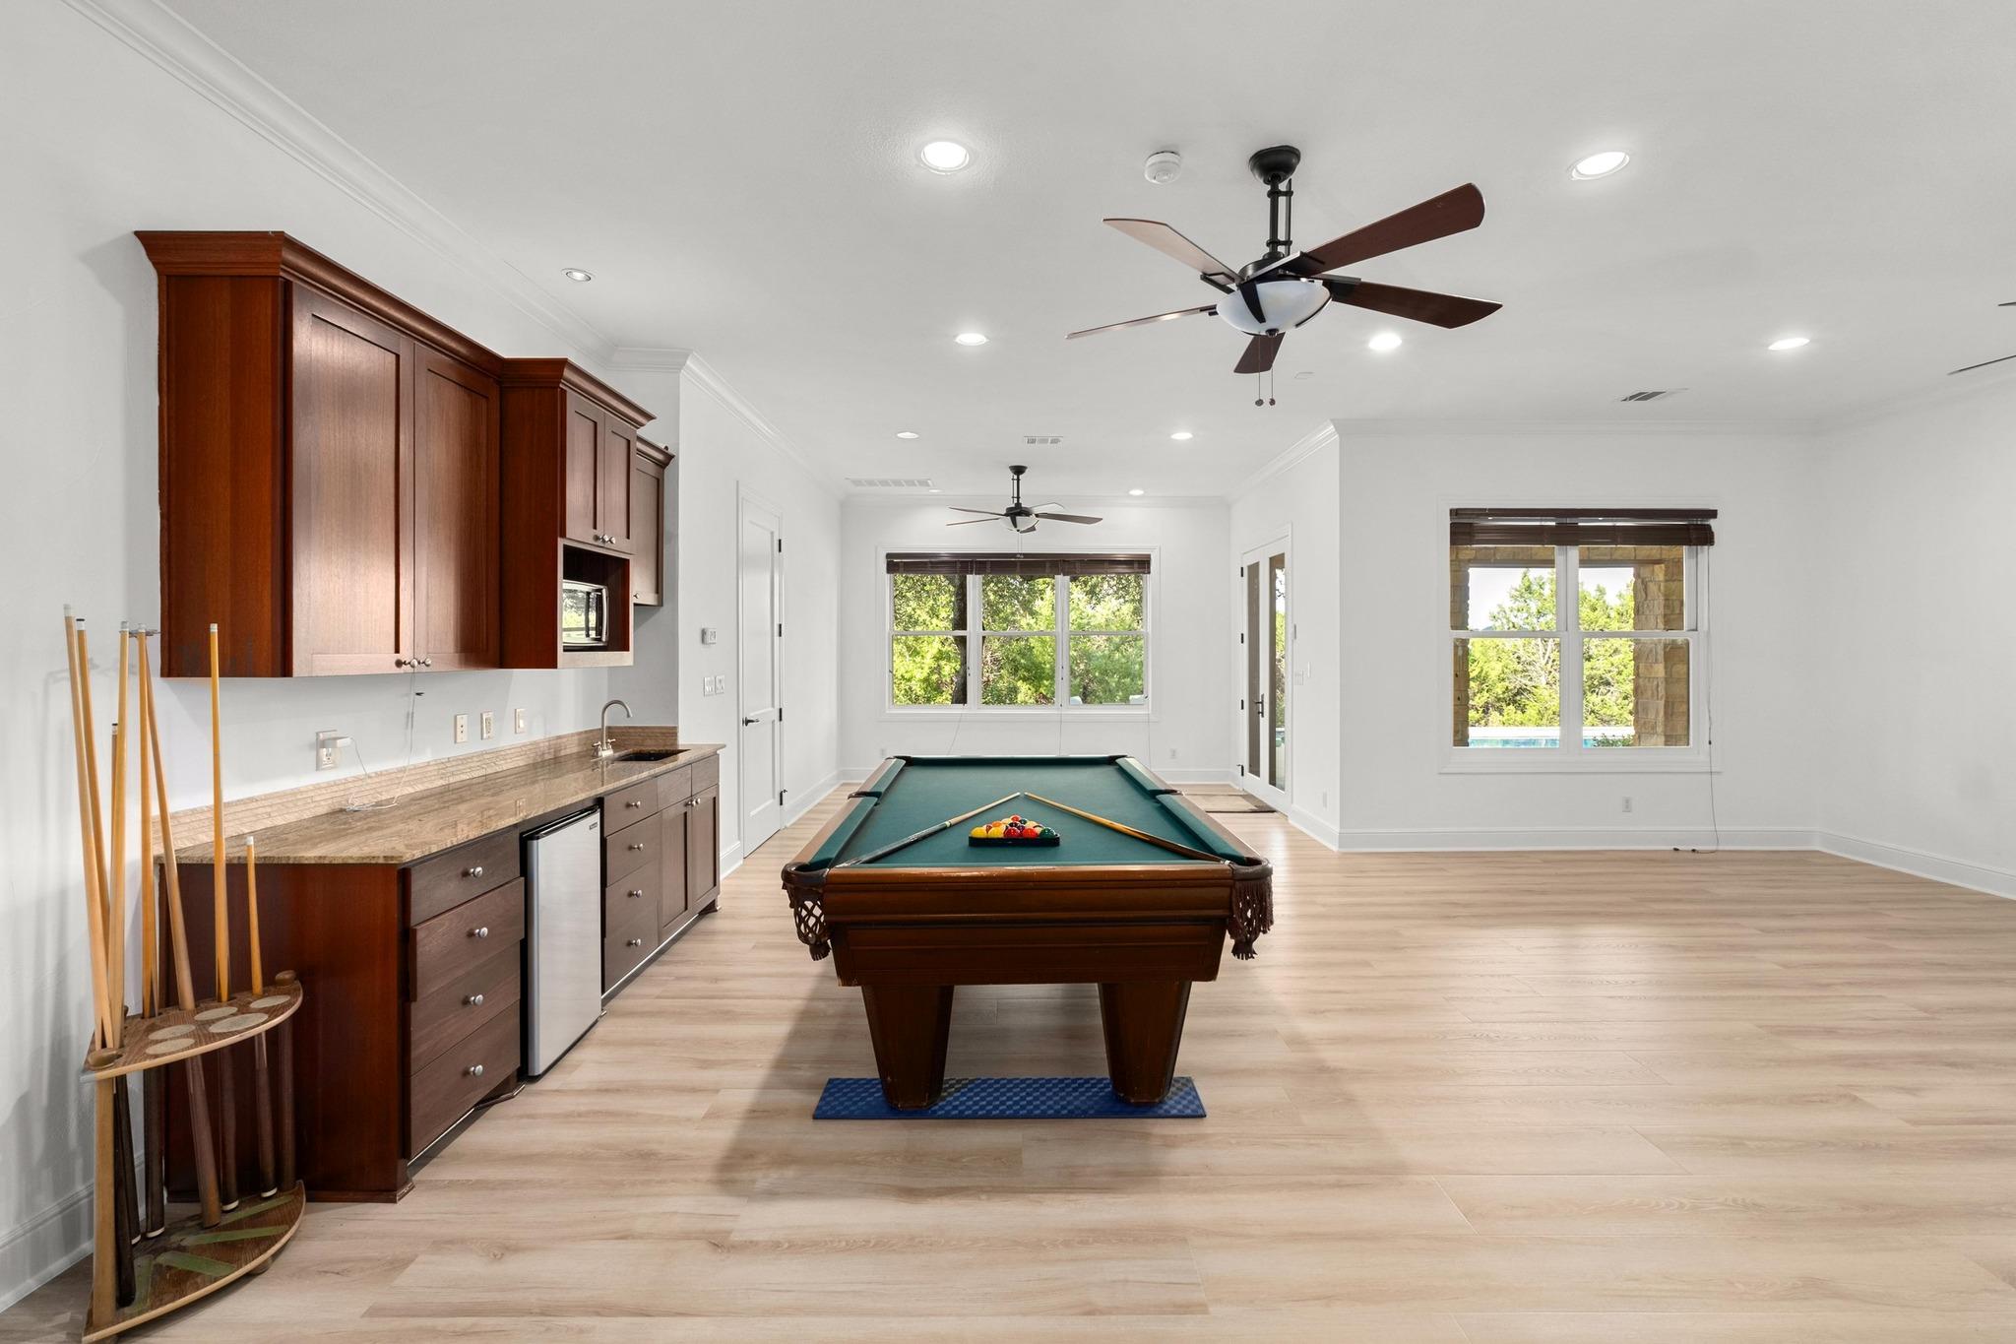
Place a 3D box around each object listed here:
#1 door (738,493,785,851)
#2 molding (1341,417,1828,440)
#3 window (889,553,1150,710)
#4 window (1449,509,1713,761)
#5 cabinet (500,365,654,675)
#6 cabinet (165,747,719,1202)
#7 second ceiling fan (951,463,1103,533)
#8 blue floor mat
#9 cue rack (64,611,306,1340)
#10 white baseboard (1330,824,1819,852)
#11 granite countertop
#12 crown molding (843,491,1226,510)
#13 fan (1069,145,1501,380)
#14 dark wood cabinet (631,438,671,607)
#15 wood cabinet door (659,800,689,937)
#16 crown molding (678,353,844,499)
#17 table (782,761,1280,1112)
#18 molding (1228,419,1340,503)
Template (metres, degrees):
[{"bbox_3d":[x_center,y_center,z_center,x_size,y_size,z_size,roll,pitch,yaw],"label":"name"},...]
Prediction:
[{"bbox_3d":[-1.840,0.038,6.200,0.070,2.430,0.970,0,2,0],"label":"door"},{"bbox_3d":[4.005,-1.721,5.923,3.490,0.095,0.095,0,2,0],"label":"molding"},{"bbox_3d":[0.130,-0.412,8.975,2.800,1.690,0.110,0,2,0],"label":"window"},{"bbox_3d":[4.040,-0.256,5.920,1.860,1.790,0.130,0,2,1],"label":"window"},{"bbox_3d":[-1.880,-0.578,3.371,0.610,1.116,0.752,0,2,0],"label":"cabinet"},{"bbox_3d":[-1.885,0.901,3.385,0.620,0.888,2.400,0,2,0],"label":"cabinet"},{"bbox_3d":[0.125,-1.519,7.385,1.420,0.587,1.470,0,2,0],"label":"second ceiling fan"},{"bbox_3d":[0.006,1.363,2.687,1.212,0.013,0.206,0,2,0],"label":"blue floor mat"},{"bbox_3d":[-1.930,0.640,1.930,0.410,1.500,0.480,0,2,7],"label":"cue rack"},{"bbox_3d":[4.040,1.197,5.966,3.400,0.150,0.022,0,2,0],"label":"white baseboard"},{"bbox_3d":[-1.872,0.449,3.370,0.650,0.025,2.435,0,2,0],"label":"granite countertop"},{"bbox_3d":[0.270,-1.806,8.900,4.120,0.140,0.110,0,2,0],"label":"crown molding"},{"bbox_3d":[0.865,-1.385,2.730,1.390,0.590,1.390,0,2,0],"label":"fan"},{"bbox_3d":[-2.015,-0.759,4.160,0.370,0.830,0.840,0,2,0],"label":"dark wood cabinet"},{"bbox_3d":[-1.581,0.921,3.973,0.030,0.595,0.360,0,2,1],"label":"wood cabinet door"},{"bbox_3d":[-1.742,-1.743,6.662,0.095,0.095,4.375,0,2,0],"label":"crown molding"},{"bbox_3d":[0.036,0.935,3.710,1.450,0.800,2.500,0,2,-1],"label":"table"},{"bbox_3d":[2.308,-1.765,7.402,0.097,0.095,3.055,0,2,0],"label":"molding"}]

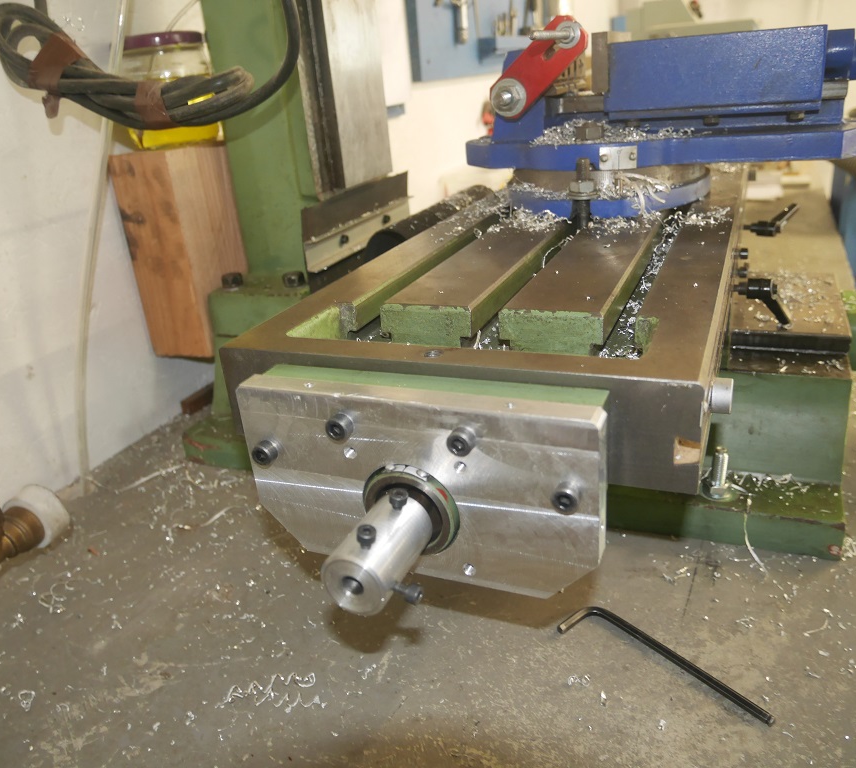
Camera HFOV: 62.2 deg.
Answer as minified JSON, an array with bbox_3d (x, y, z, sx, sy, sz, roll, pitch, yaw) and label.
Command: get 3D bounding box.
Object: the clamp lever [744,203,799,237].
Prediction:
[{"bbox_3d":[0.285,-0.137,0.588,0.038,0.013,0.047,5,44,24],"label":"clamp lever"}]

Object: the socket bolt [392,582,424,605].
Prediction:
[{"bbox_3d":[-0.006,0.057,0.194,0.010,0.006,0.006,16,29,18],"label":"socket bolt"}]

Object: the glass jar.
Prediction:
[{"bbox_3d":[-0.220,-0.251,0.609,0.076,0.091,0.076,-5,23,2],"label":"glass jar"}]

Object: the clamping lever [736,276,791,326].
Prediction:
[{"bbox_3d":[0.212,-0.051,0.448,0.038,0.047,0.013,5,69,24],"label":"clamping lever"}]

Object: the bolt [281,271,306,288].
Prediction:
[{"bbox_3d":[-0.108,-0.084,0.573,0.017,0.011,0.017,5,25,24],"label":"bolt"}]

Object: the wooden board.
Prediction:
[{"bbox_3d":[-0.216,-0.126,0.661,0.063,0.179,0.093,5,25,24],"label":"wooden board"}]

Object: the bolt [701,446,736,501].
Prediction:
[{"bbox_3d":[0.179,0.053,0.433,0.022,0.031,0.022,5,25,24],"label":"bolt"}]

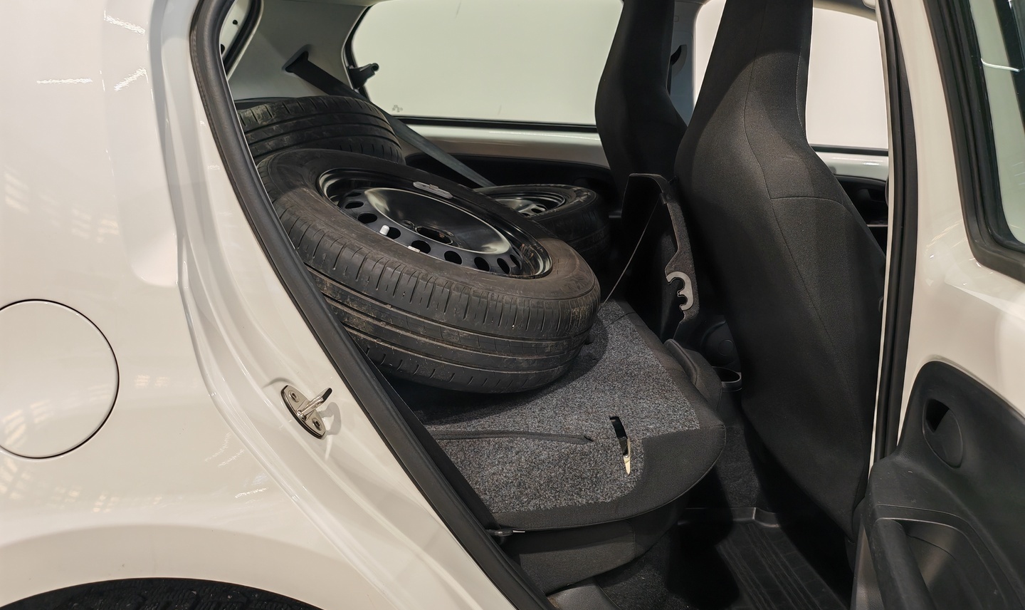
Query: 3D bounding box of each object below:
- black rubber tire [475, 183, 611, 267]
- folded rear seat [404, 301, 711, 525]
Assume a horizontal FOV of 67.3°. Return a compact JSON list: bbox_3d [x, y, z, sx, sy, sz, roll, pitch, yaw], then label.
[{"bbox_3d":[-0.059,-0.157,1.847,0.583,0.170,0.583,-8,18,-5],"label":"black rubber tire"},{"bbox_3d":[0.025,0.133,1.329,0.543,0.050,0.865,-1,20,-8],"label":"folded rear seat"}]

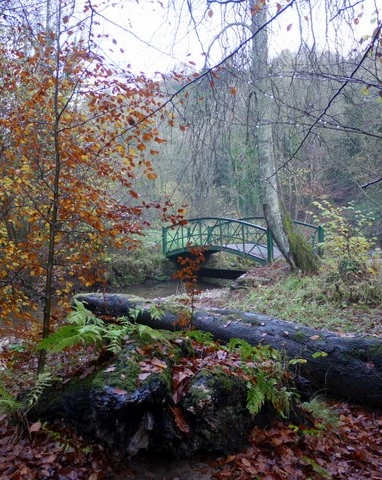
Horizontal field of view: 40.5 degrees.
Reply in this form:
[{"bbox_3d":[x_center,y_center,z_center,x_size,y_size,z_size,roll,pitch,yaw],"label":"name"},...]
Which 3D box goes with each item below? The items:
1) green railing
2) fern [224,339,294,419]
[{"bbox_3d":[1.941,-0.127,21.983,3.129,1.664,6.538,-2,3,-40],"label":"green railing"},{"bbox_3d":[0.483,0.963,3.600,0.472,0.517,0.450,0,2,0],"label":"fern"}]

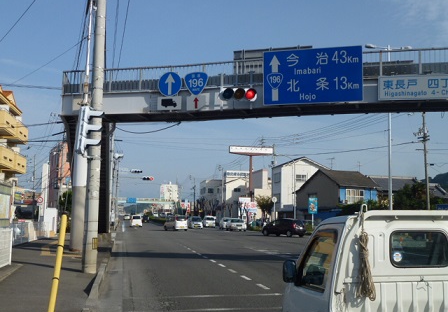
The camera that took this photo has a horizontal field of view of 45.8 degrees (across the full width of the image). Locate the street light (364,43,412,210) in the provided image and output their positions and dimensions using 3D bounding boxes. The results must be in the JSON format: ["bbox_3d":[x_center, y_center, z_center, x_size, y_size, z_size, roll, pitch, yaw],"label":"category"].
[{"bbox_3d":[9.185,-0.601,29.424,2.850,11.400,0.350,2,-6,-11],"label":"street light"}]

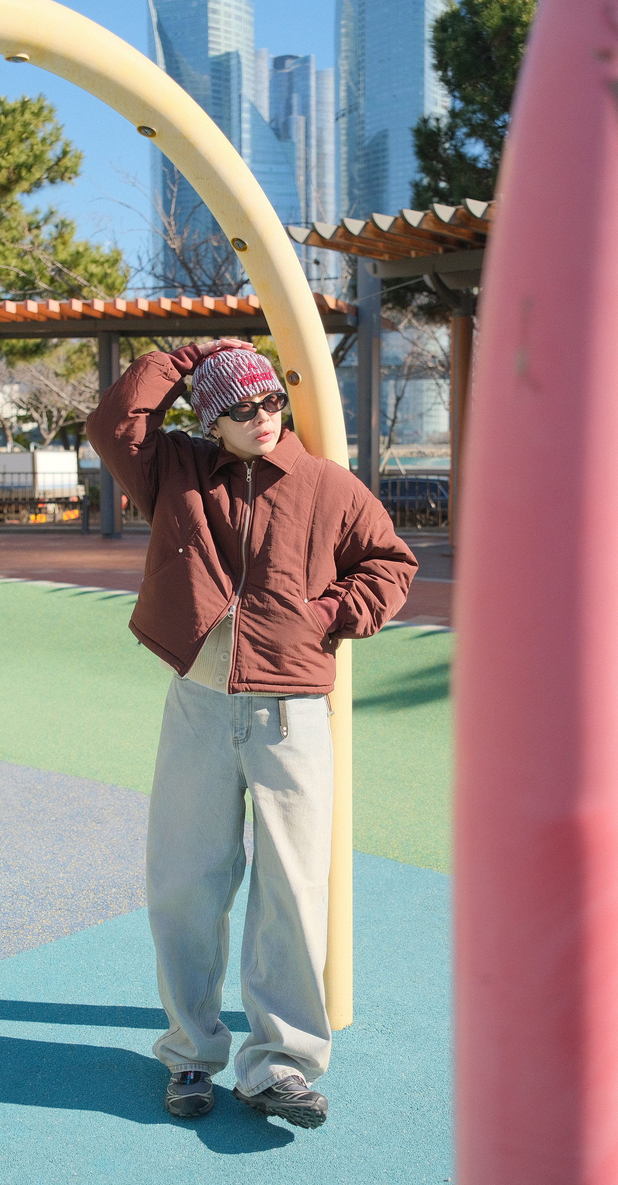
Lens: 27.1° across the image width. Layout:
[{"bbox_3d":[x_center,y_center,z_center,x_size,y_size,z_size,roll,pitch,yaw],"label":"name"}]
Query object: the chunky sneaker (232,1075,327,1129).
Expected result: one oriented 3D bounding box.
[{"bbox_3d":[-0.063,1.115,2.872,0.106,0.120,0.280,27,-20,-33],"label":"chunky sneaker"}]

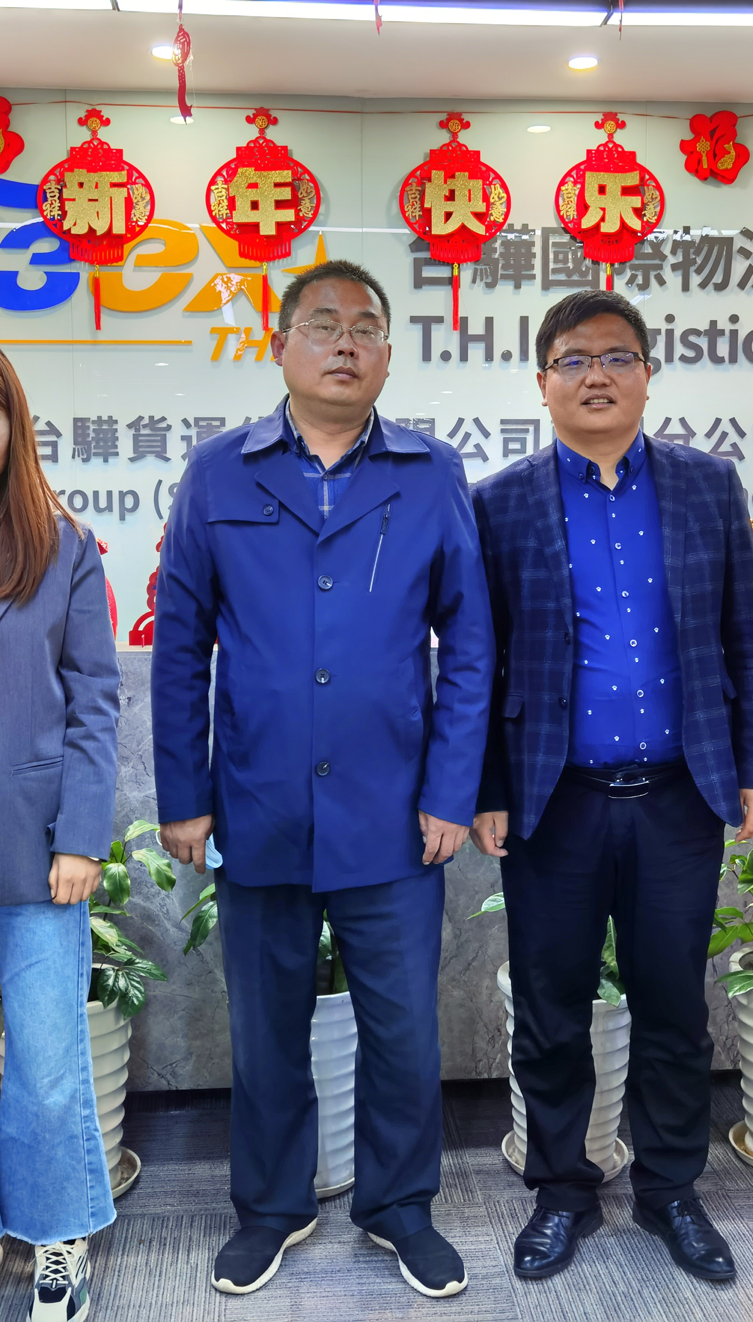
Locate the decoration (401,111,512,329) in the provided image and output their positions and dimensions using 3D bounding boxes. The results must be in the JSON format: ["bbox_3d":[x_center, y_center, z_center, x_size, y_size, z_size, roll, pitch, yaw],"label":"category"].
[{"bbox_3d":[0.257,-1.438,4.488,0.376,0.684,0.035,-1,5,-5],"label":"decoration"}]

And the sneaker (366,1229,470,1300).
[{"bbox_3d":[0.076,1.045,2.540,0.110,0.110,0.285,-3,6,-23],"label":"sneaker"}]

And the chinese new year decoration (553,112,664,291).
[{"bbox_3d":[0.765,-1.449,4.528,0.378,0.694,0.035,-1,5,-5],"label":"chinese new year decoration"}]

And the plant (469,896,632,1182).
[{"bbox_3d":[0.405,0.721,2.929,0.380,0.670,0.360,-1,5,-5],"label":"plant"}]

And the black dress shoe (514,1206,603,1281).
[{"bbox_3d":[0.343,1.042,2.582,0.102,0.105,0.285,2,6,25],"label":"black dress shoe"}]

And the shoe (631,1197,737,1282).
[{"bbox_3d":[0.577,1.040,2.584,0.102,0.105,0.285,-2,5,-20],"label":"shoe"}]

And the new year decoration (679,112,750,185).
[{"bbox_3d":[1.116,-1.691,4.539,0.242,0.234,0.030,-1,5,-5],"label":"new year decoration"}]

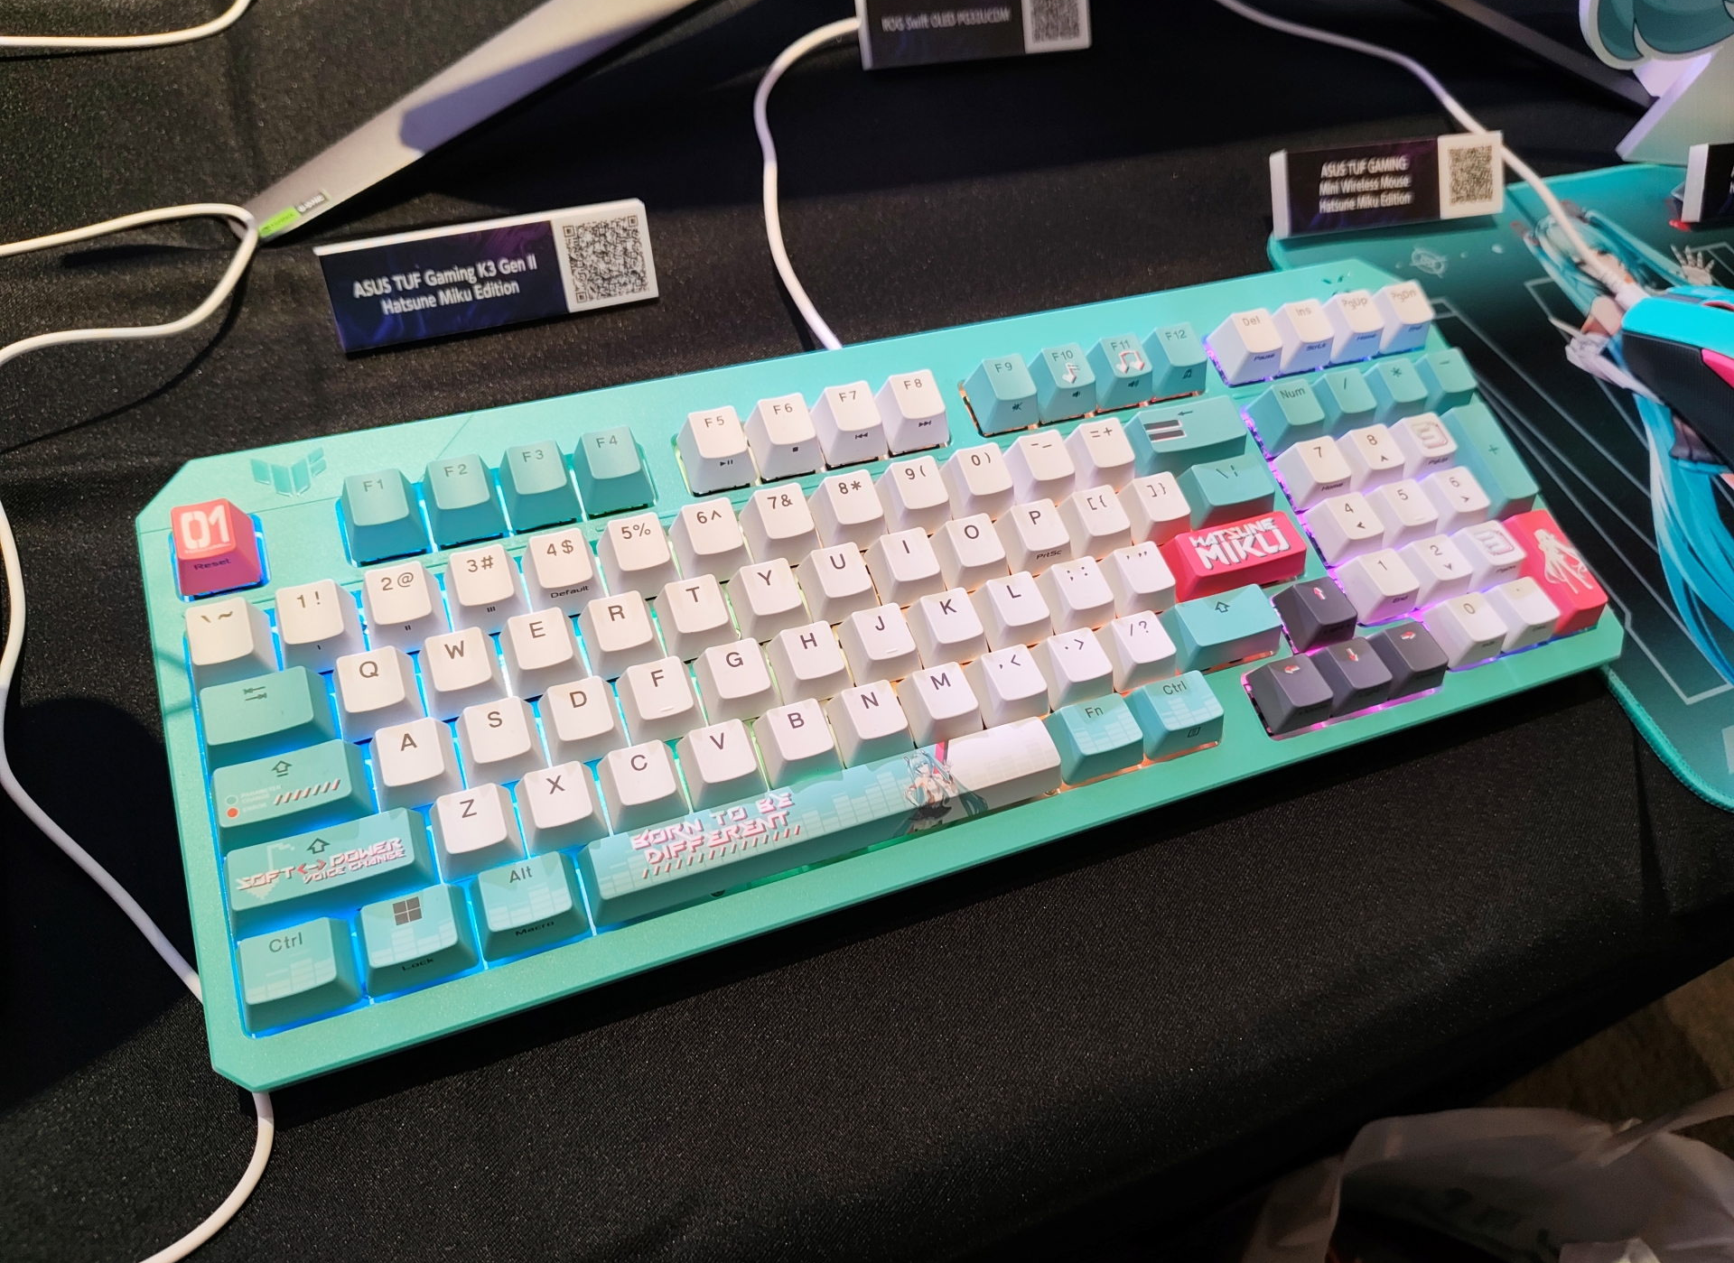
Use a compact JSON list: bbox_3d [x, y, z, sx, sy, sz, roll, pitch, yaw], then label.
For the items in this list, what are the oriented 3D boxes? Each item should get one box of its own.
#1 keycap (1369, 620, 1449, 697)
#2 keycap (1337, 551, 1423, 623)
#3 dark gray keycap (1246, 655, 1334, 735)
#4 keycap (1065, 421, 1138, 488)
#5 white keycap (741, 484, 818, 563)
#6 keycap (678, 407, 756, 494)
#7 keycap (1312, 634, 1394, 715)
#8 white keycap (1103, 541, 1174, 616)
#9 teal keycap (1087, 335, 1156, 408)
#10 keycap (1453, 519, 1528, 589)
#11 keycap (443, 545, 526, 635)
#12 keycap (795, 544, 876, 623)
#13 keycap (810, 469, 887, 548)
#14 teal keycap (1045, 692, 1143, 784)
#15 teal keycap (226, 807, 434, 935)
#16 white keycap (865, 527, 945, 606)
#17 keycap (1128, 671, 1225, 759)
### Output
[{"bbox_3d":[0.150,0.007,0.331,0.018,0.010,0.018,-14,68,-17],"label":"keycap"},{"bbox_3d":[0.146,-0.014,0.341,0.018,0.010,0.018,-14,67,-17],"label":"keycap"},{"bbox_3d":[0.114,0.016,0.320,0.018,0.010,0.018,-14,68,-17],"label":"dark gray keycap"},{"bbox_3d":[0.067,-0.050,0.340,0.018,0.010,0.018,-14,69,-17],"label":"keycap"},{"bbox_3d":[-0.021,-0.027,0.313,0.018,0.011,0.018,-14,68,-17],"label":"white keycap"},{"bbox_3d":[-0.039,-0.049,0.320,0.018,0.012,0.018,-14,68,-17],"label":"keycap"},{"bbox_3d":[0.132,0.011,0.326,0.018,0.009,0.018,-14,69,-17],"label":"keycap"},{"bbox_3d":[0.075,-0.014,0.327,0.018,0.009,0.018,-14,68,-17],"label":"white keycap"},{"bbox_3d":[0.076,-0.077,0.356,0.018,0.011,0.018,-14,68,-17],"label":"teal keycap"},{"bbox_3d":[0.182,-0.022,0.352,0.018,0.010,0.018,-14,68,-17],"label":"keycap"},{"bbox_3d":[-0.092,-0.010,0.290,0.018,0.012,0.018,-14,68,-17],"label":"keycap"},{"bbox_3d":[-0.006,-0.012,0.310,0.018,0.009,0.018,-14,68,-17],"label":"keycap"},{"bbox_3d":[-0.004,-0.032,0.319,0.018,0.012,0.018,-14,68,-17],"label":"keycap"},{"bbox_3d":[0.059,0.026,0.304,0.023,0.010,0.018,-14,68,-17],"label":"teal keycap"},{"bbox_3d":[-0.115,0.051,0.258,0.042,0.010,0.018,-14,68,-17],"label":"teal keycap"},{"bbox_3d":[0.011,-0.017,0.315,0.018,0.010,0.018,-14,68,-17],"label":"white keycap"},{"bbox_3d":[0.081,0.021,0.311,0.023,0.010,0.018,-14,68,-17],"label":"keycap"}]

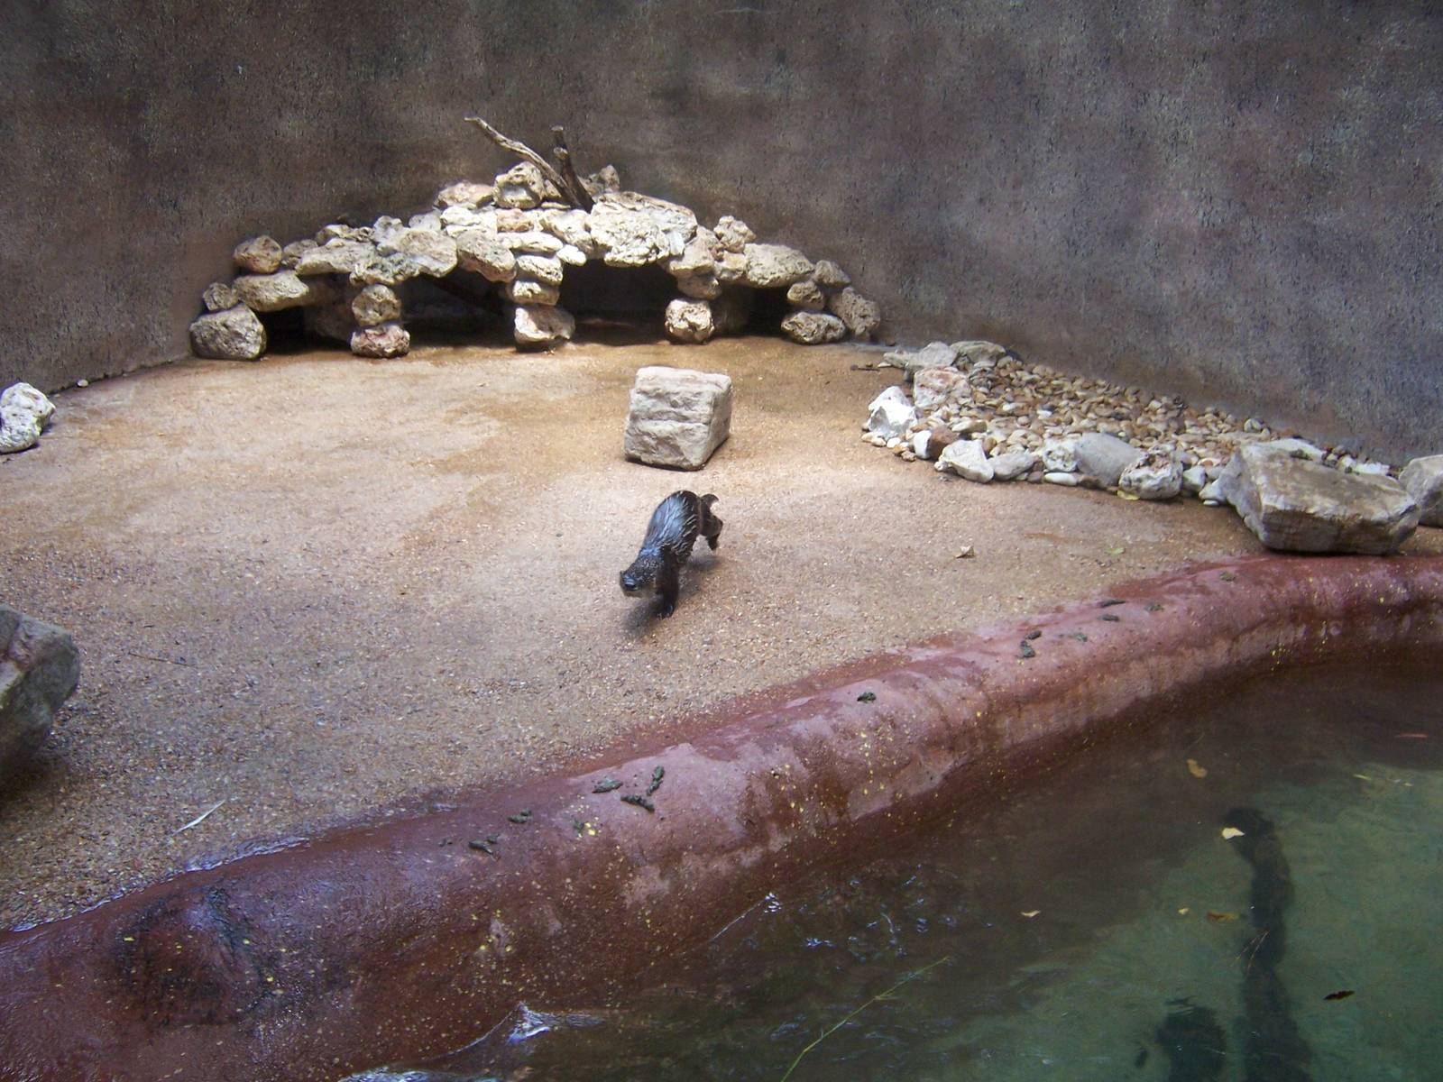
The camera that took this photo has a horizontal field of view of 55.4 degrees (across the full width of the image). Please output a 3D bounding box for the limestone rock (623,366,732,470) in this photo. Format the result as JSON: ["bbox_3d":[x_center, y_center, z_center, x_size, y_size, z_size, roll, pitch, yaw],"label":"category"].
[{"bbox_3d":[-0.168,-0.473,5.232,0.335,0.262,0.310,6,27,13],"label":"limestone rock"}]

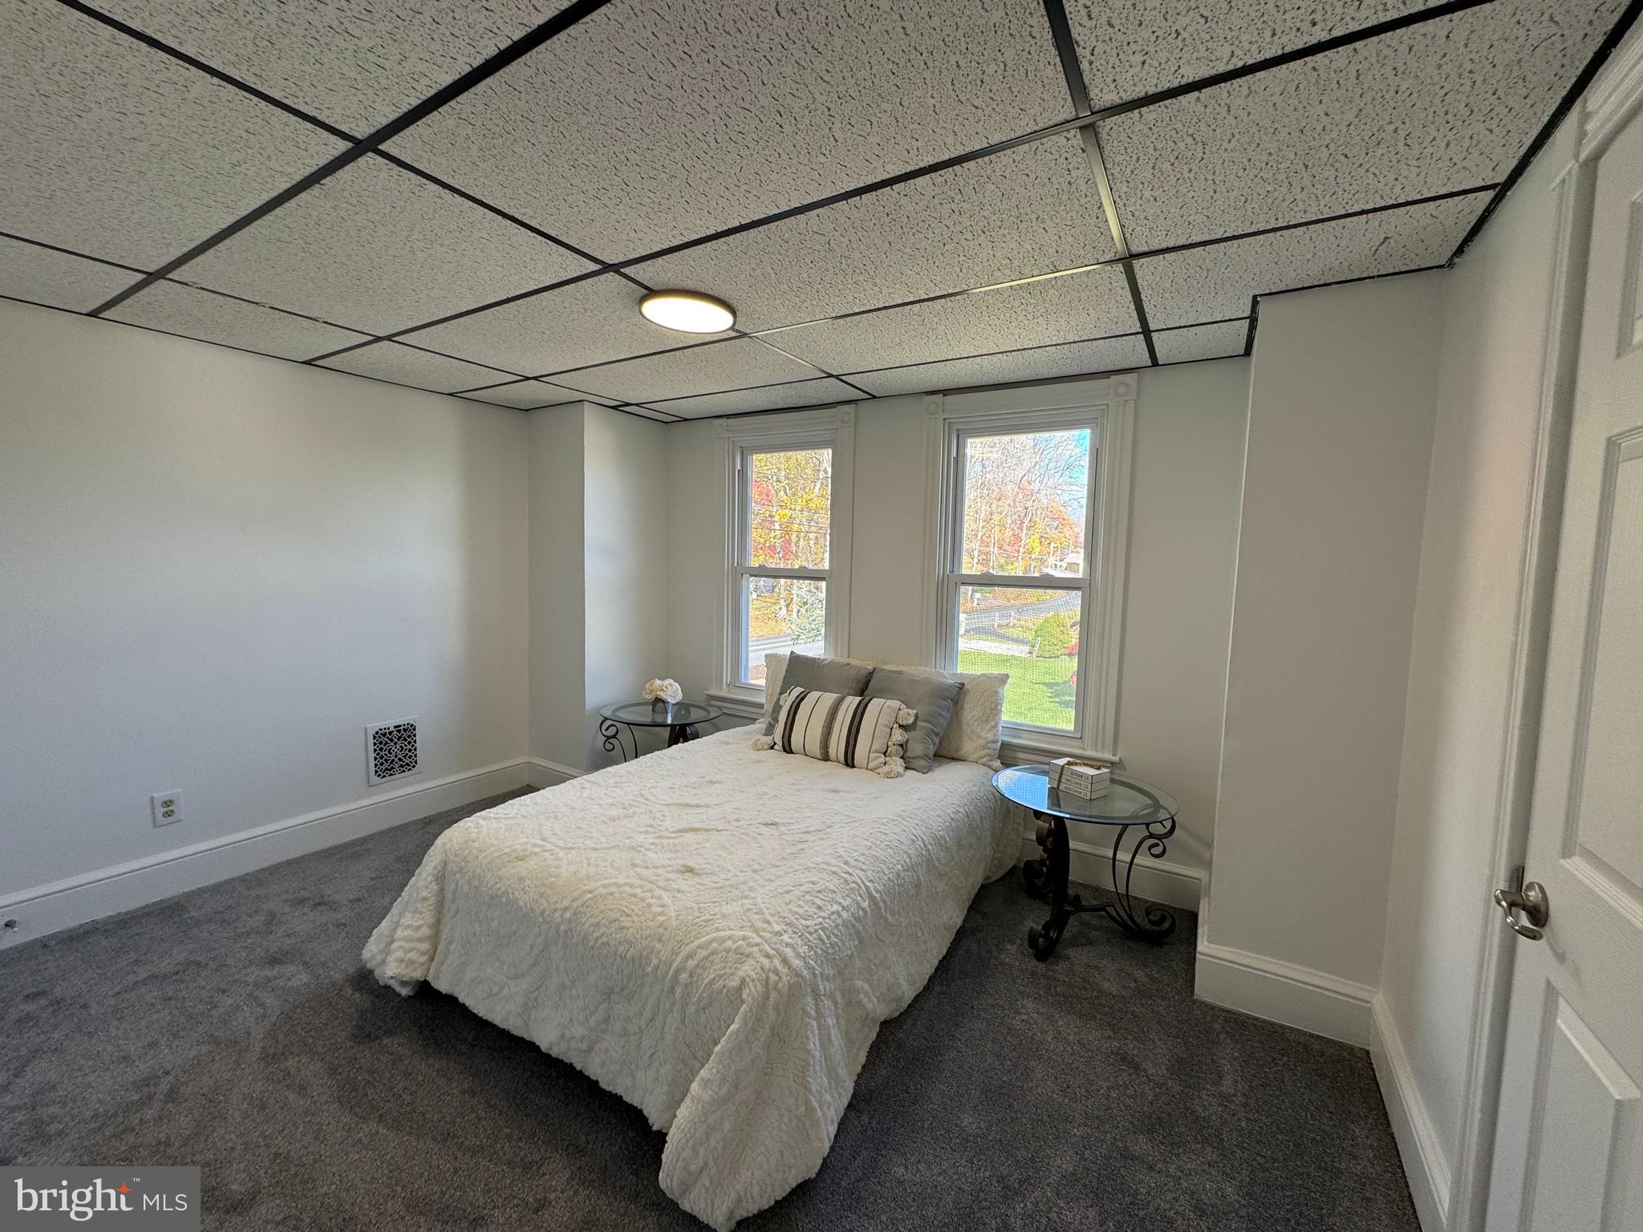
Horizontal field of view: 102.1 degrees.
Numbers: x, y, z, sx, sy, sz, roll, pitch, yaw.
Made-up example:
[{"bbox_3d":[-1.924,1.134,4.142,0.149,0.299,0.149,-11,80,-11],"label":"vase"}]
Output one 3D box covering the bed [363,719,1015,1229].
[{"bbox_3d":[-0.218,0.883,2.426,1.500,0.480,1.920,4,5,29],"label":"bed"}]

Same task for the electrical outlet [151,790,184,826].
[{"bbox_3d":[-2.435,0.712,2.470,0.012,0.119,0.077,4,5,32],"label":"electrical outlet"}]

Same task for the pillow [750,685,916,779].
[{"bbox_3d":[0.053,0.482,2.902,0.660,0.330,0.160,4,-17,37],"label":"pillow"}]

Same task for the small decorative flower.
[{"bbox_3d":[-0.815,0.403,3.414,0.185,0.165,0.185,0,5,-14],"label":"small decorative flower"}]

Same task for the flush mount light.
[{"bbox_3d":[-0.418,-0.958,2.110,0.300,0.030,0.300,1,4,0],"label":"flush mount light"}]

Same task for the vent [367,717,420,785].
[{"bbox_3d":[-2.011,0.635,3.131,0.020,0.280,0.230,4,5,32],"label":"vent"}]

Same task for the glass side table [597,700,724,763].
[{"bbox_3d":[-0.837,0.757,3.465,0.610,0.530,0.610,4,5,31],"label":"glass side table"}]

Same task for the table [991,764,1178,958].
[{"bbox_3d":[0.933,0.896,2.413,0.610,0.540,0.610,4,5,31],"label":"table"}]

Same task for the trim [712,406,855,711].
[{"bbox_3d":[-0.223,-0.278,3.498,0.875,1.540,0.080,4,5,29],"label":"trim"}]

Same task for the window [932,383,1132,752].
[{"bbox_3d":[0.860,-0.206,2.900,0.845,1.520,0.110,4,5,29],"label":"window"}]

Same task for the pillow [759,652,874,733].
[{"bbox_3d":[-0.024,0.400,3.106,0.450,0.420,0.150,4,-12,31],"label":"pillow"}]

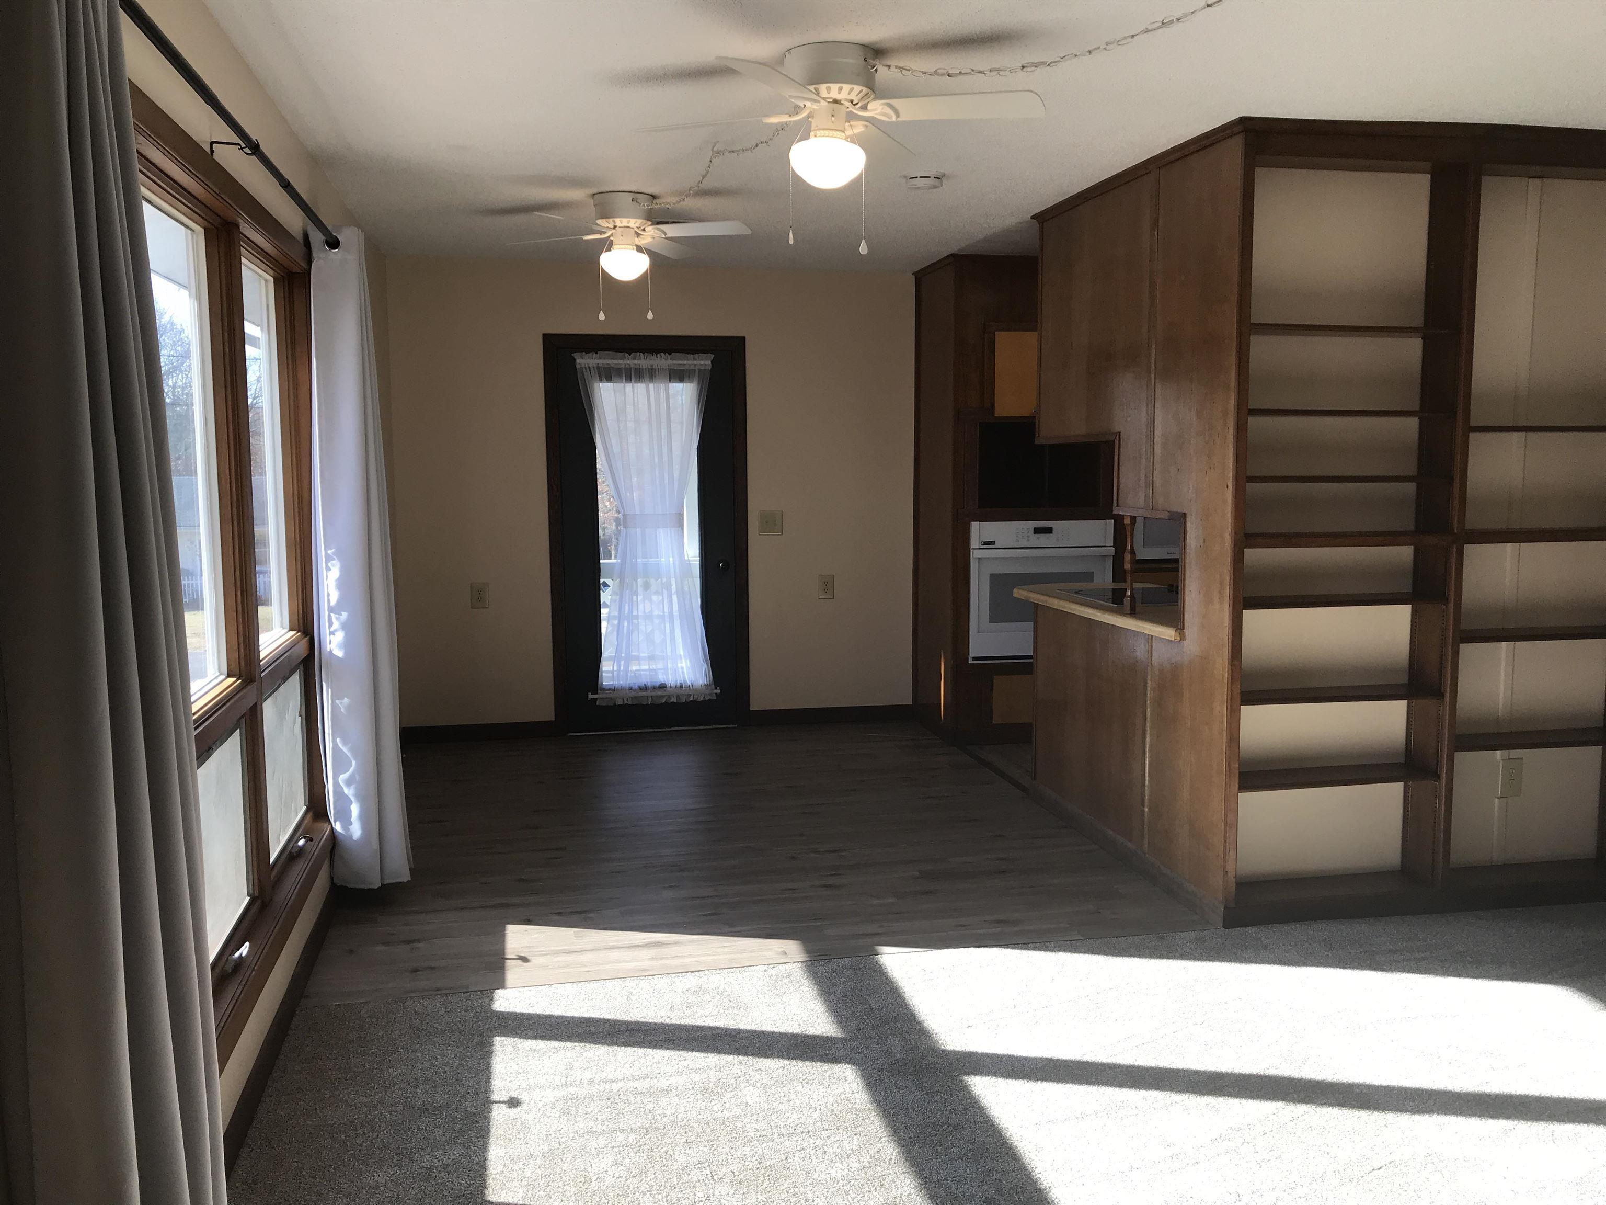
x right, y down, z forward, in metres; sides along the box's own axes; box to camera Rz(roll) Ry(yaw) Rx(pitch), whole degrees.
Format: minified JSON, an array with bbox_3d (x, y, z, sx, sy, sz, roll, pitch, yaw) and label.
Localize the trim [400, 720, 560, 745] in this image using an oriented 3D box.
[{"bbox_3d":[-1.694,0.680,6.782,0.800,0.095,0.020,-2,6,-12],"label":"trim"}]

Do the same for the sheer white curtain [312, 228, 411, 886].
[{"bbox_3d":[-1.455,-0.125,4.259,0.210,2.130,0.340,-2,6,-12],"label":"sheer white curtain"}]

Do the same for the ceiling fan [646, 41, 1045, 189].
[{"bbox_3d":[0.069,-1.188,3.211,0.980,0.320,0.980,-2,6,-12],"label":"ceiling fan"}]

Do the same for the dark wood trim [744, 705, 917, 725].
[{"bbox_3d":[0.153,0.623,7.181,0.920,0.095,0.020,-2,6,-12],"label":"dark wood trim"}]

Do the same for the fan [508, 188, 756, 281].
[{"bbox_3d":[-0.679,-1.378,4.941,0.980,0.320,0.980,-2,6,-12],"label":"fan"}]

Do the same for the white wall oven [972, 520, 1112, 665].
[{"bbox_3d":[1.154,-0.088,6.781,0.757,0.710,0.580,-2,6,-12],"label":"white wall oven"}]

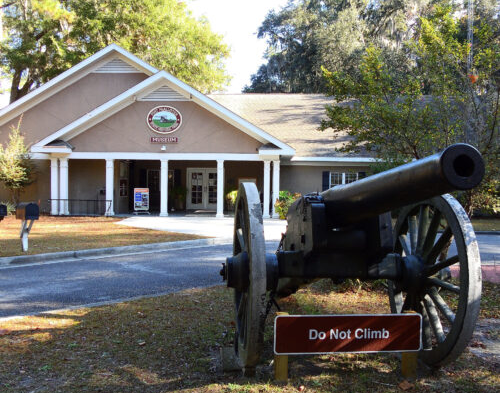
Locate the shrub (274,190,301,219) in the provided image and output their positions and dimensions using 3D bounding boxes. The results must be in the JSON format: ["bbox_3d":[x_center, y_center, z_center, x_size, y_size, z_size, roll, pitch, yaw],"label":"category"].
[{"bbox_3d":[1.769,0.358,20.200,1.450,1.300,1.250,1,1,0],"label":"shrub"}]

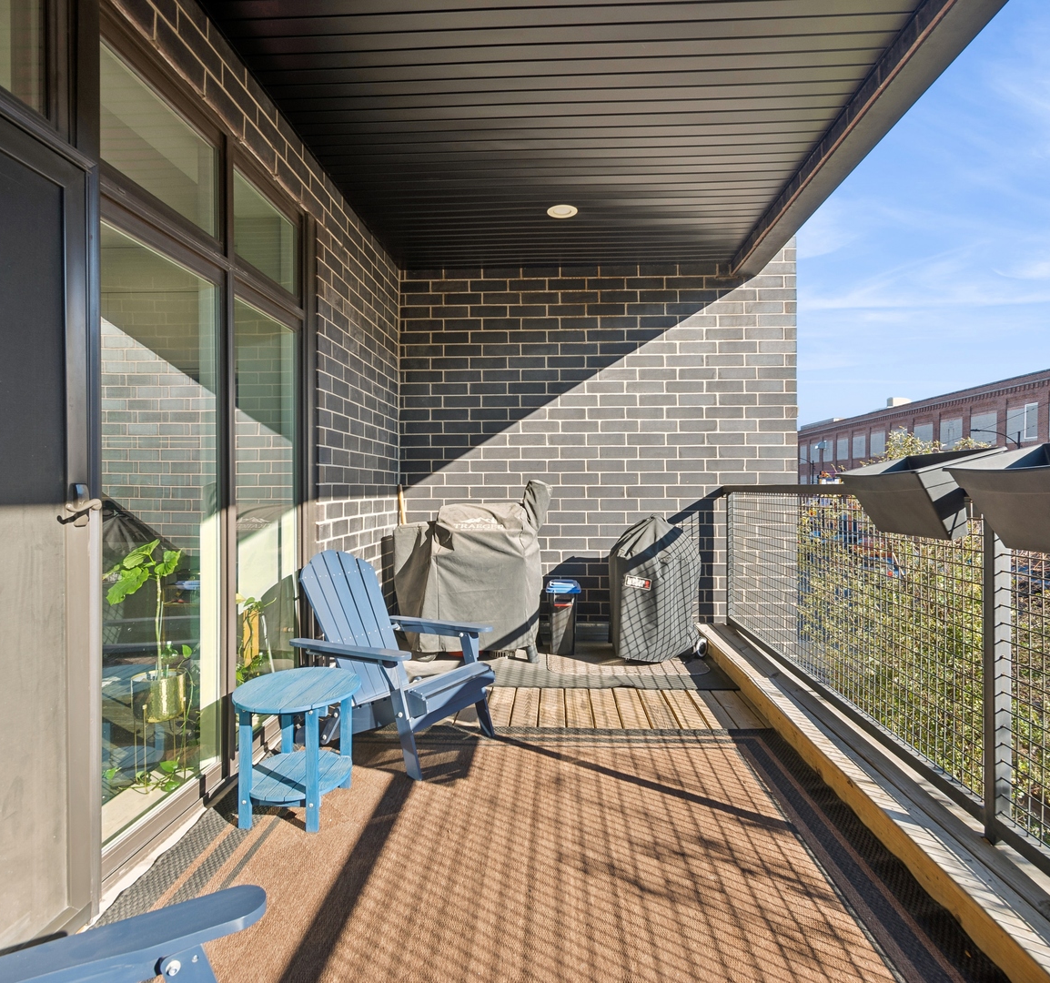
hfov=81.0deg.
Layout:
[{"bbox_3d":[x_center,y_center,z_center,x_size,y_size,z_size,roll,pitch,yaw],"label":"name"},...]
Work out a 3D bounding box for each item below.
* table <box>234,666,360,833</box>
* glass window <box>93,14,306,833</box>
[{"bbox_3d":[-0.855,0.971,2.342,0.460,0.460,0.495,0,0,3],"label":"table"},{"bbox_3d":[-1.248,-0.139,2.528,0.100,2.485,1.484,0,0,3],"label":"glass window"}]

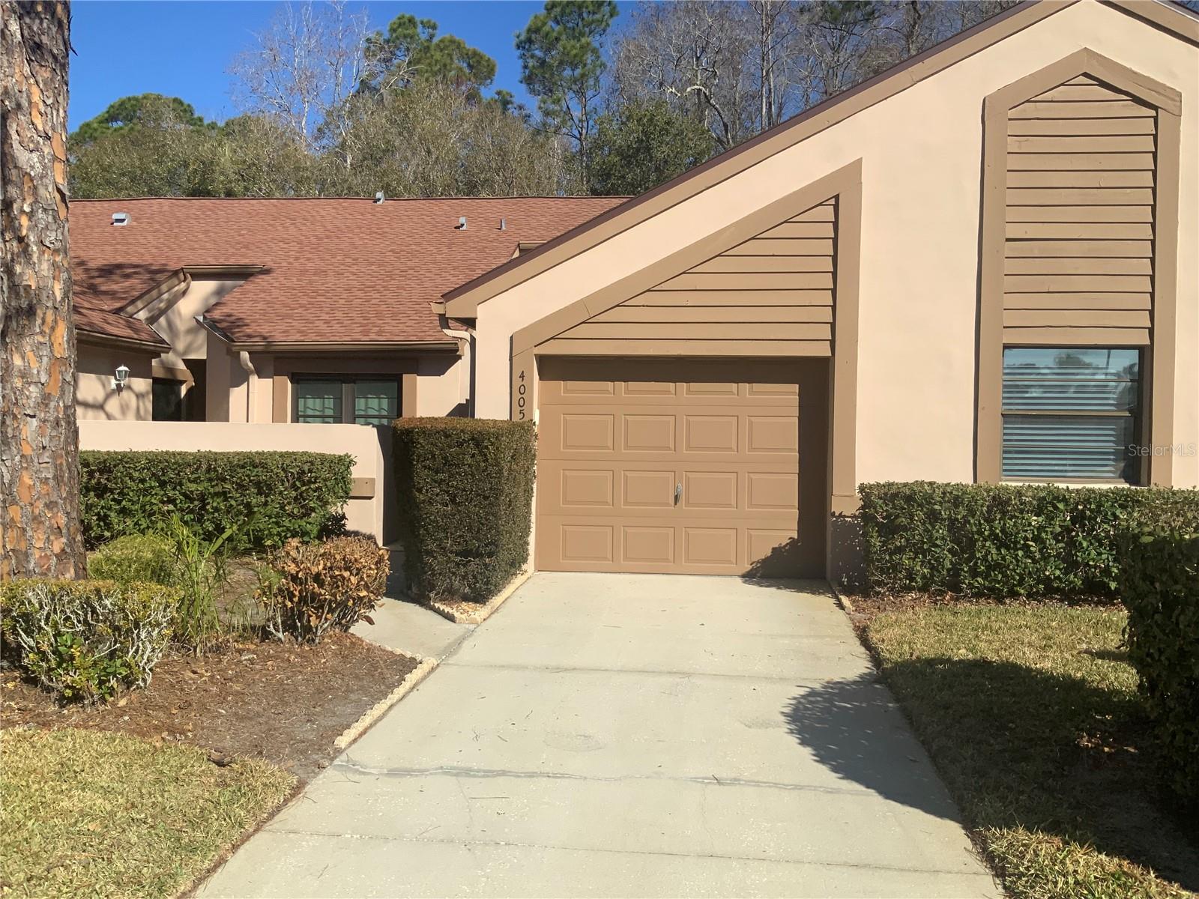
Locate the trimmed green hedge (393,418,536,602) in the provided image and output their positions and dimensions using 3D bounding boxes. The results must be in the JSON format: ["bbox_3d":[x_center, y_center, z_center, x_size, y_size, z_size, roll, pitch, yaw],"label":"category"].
[{"bbox_3d":[-1.202,0.474,8.800,1.120,1.450,1.250,1,1,5],"label":"trimmed green hedge"}]

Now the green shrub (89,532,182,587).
[{"bbox_3d":[-3.866,0.940,8.350,0.770,0.460,0.720,1,1,5],"label":"green shrub"}]

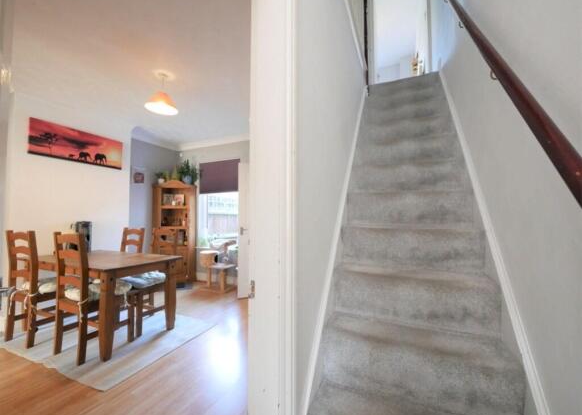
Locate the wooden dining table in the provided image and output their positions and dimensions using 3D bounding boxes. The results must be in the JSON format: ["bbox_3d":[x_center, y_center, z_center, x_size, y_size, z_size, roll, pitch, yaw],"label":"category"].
[{"bbox_3d":[-2.023,0.924,2.508,1.472,0.769,0.784,-1,-3,23],"label":"wooden dining table"}]

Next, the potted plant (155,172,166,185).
[{"bbox_3d":[-2.407,-0.533,4.345,0.202,0.263,0.202,-1,-3,23],"label":"potted plant"}]

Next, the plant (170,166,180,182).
[{"bbox_3d":[-2.210,-0.612,4.502,0.182,0.395,0.182,-1,-3,23],"label":"plant"}]

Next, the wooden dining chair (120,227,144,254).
[{"bbox_3d":[-2.268,0.803,3.038,0.425,1.063,0.496,-1,-3,23],"label":"wooden dining chair"}]

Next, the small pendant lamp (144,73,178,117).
[{"bbox_3d":[-1.326,-1.193,2.454,0.304,0.385,0.304,-1,-3,23],"label":"small pendant lamp"}]

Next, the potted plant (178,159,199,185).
[{"bbox_3d":[-1.995,-0.674,4.584,0.364,0.526,0.364,-1,-3,23],"label":"potted plant"}]

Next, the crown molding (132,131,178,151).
[{"bbox_3d":[-2.471,-1.237,4.346,0.121,0.142,1.052,-1,-3,23],"label":"crown molding"}]

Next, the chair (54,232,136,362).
[{"bbox_3d":[-1.796,0.760,2.196,0.425,1.068,0.496,-1,-3,23],"label":"chair"}]

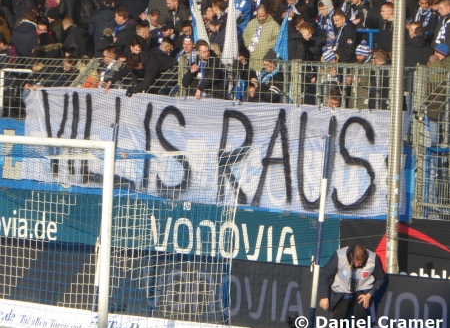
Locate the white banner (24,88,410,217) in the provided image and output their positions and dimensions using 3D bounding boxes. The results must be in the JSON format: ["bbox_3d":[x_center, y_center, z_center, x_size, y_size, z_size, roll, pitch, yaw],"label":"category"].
[{"bbox_3d":[-0.280,-0.200,69.200,0.150,1.530,10.100,1,2,-33],"label":"white banner"}]

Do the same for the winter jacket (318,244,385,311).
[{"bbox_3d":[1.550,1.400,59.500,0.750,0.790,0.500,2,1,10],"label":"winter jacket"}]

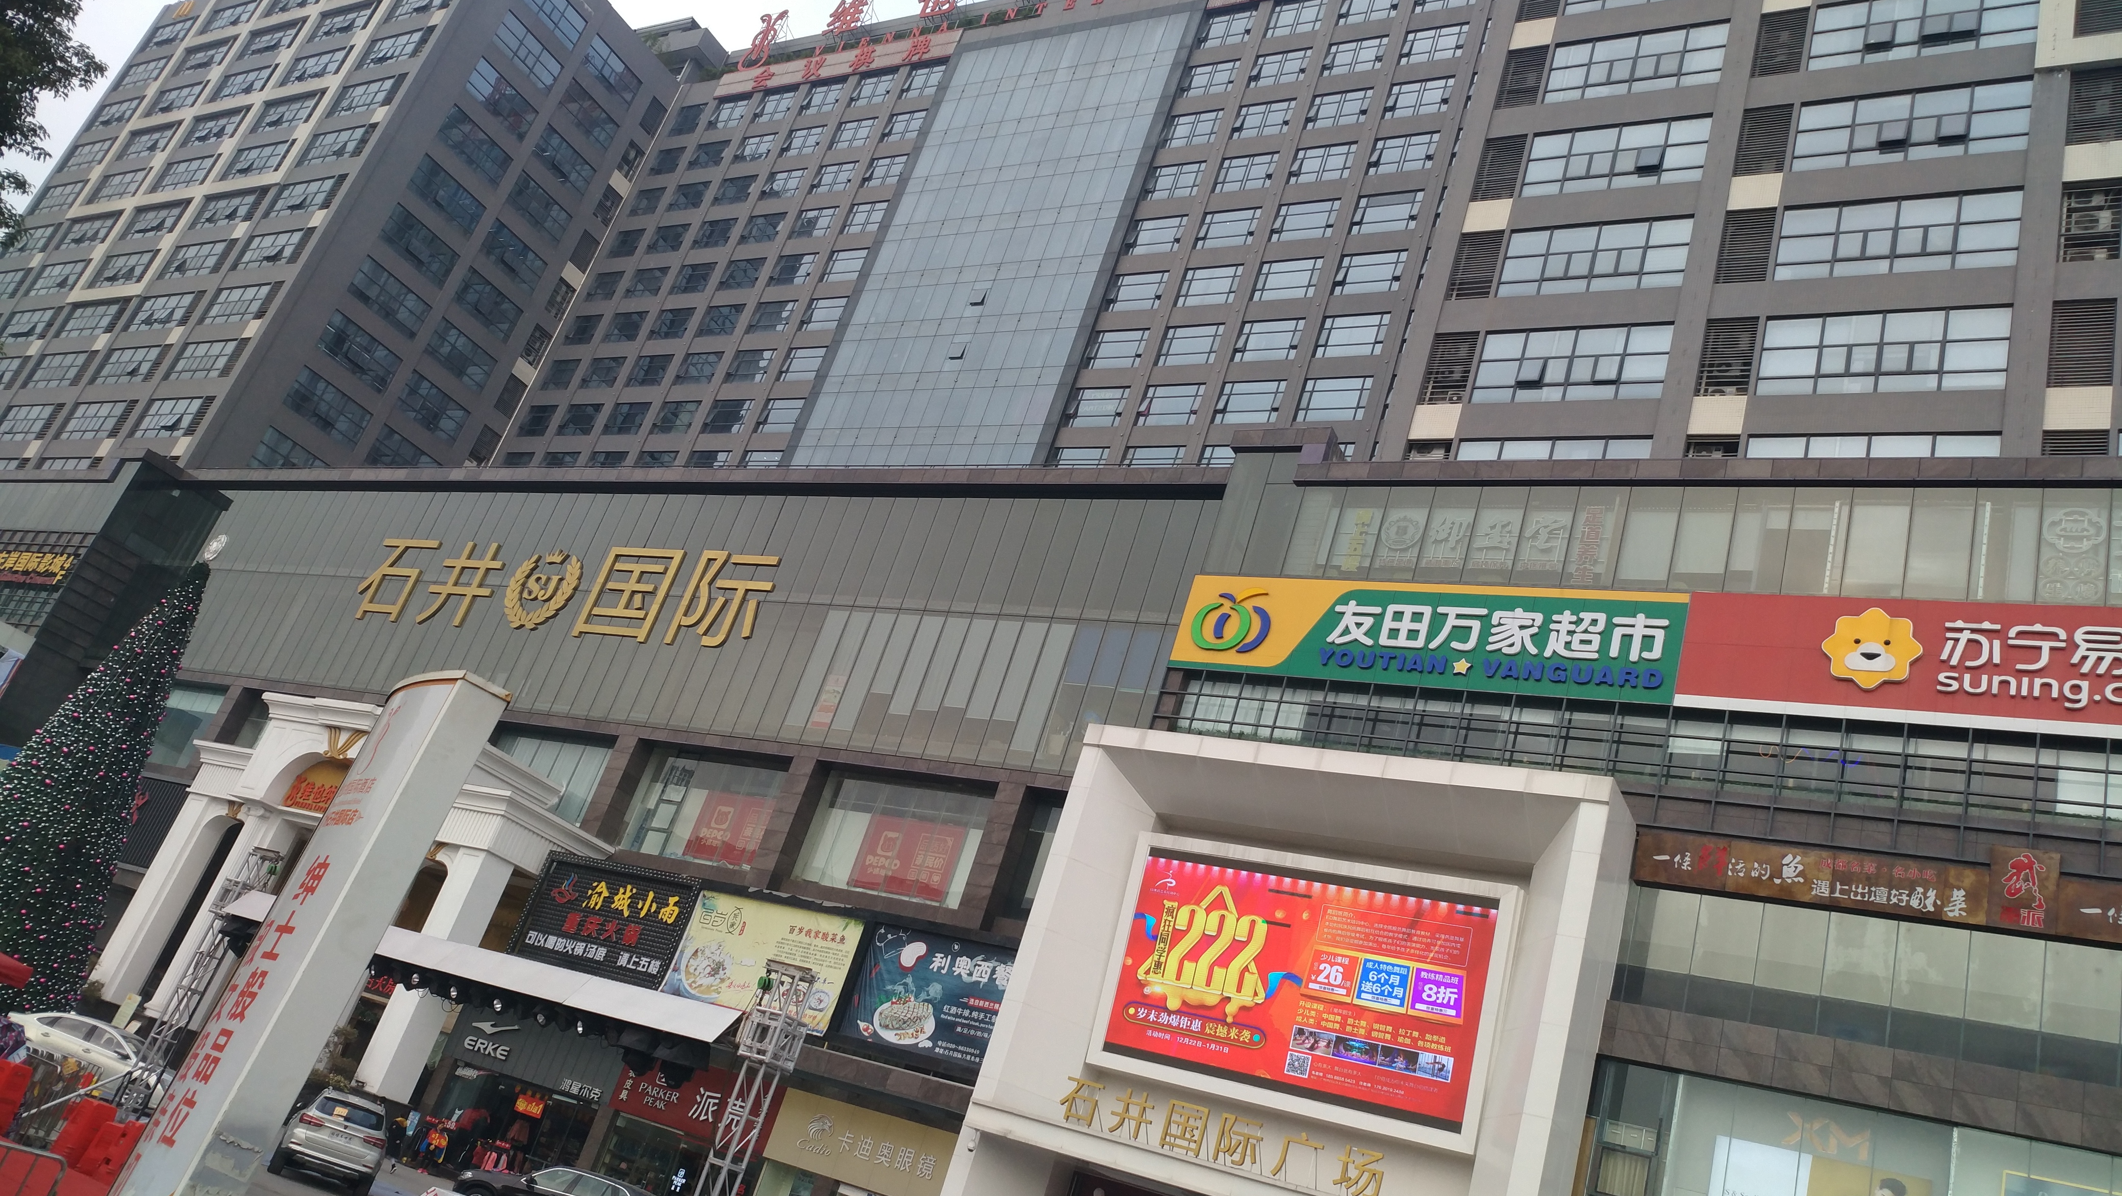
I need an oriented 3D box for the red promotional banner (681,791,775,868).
[{"bbox_3d":[-11.124,7.886,56.498,3.700,2.450,0.100,2,-28,34],"label":"red promotional banner"}]

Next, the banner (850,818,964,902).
[{"bbox_3d":[-4.827,8.163,52.272,3.780,2.500,0.100,2,-28,34],"label":"banner"}]

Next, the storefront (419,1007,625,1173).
[{"bbox_3d":[-17.819,16.676,54.141,8.500,5.450,1.000,2,-28,34],"label":"storefront"}]

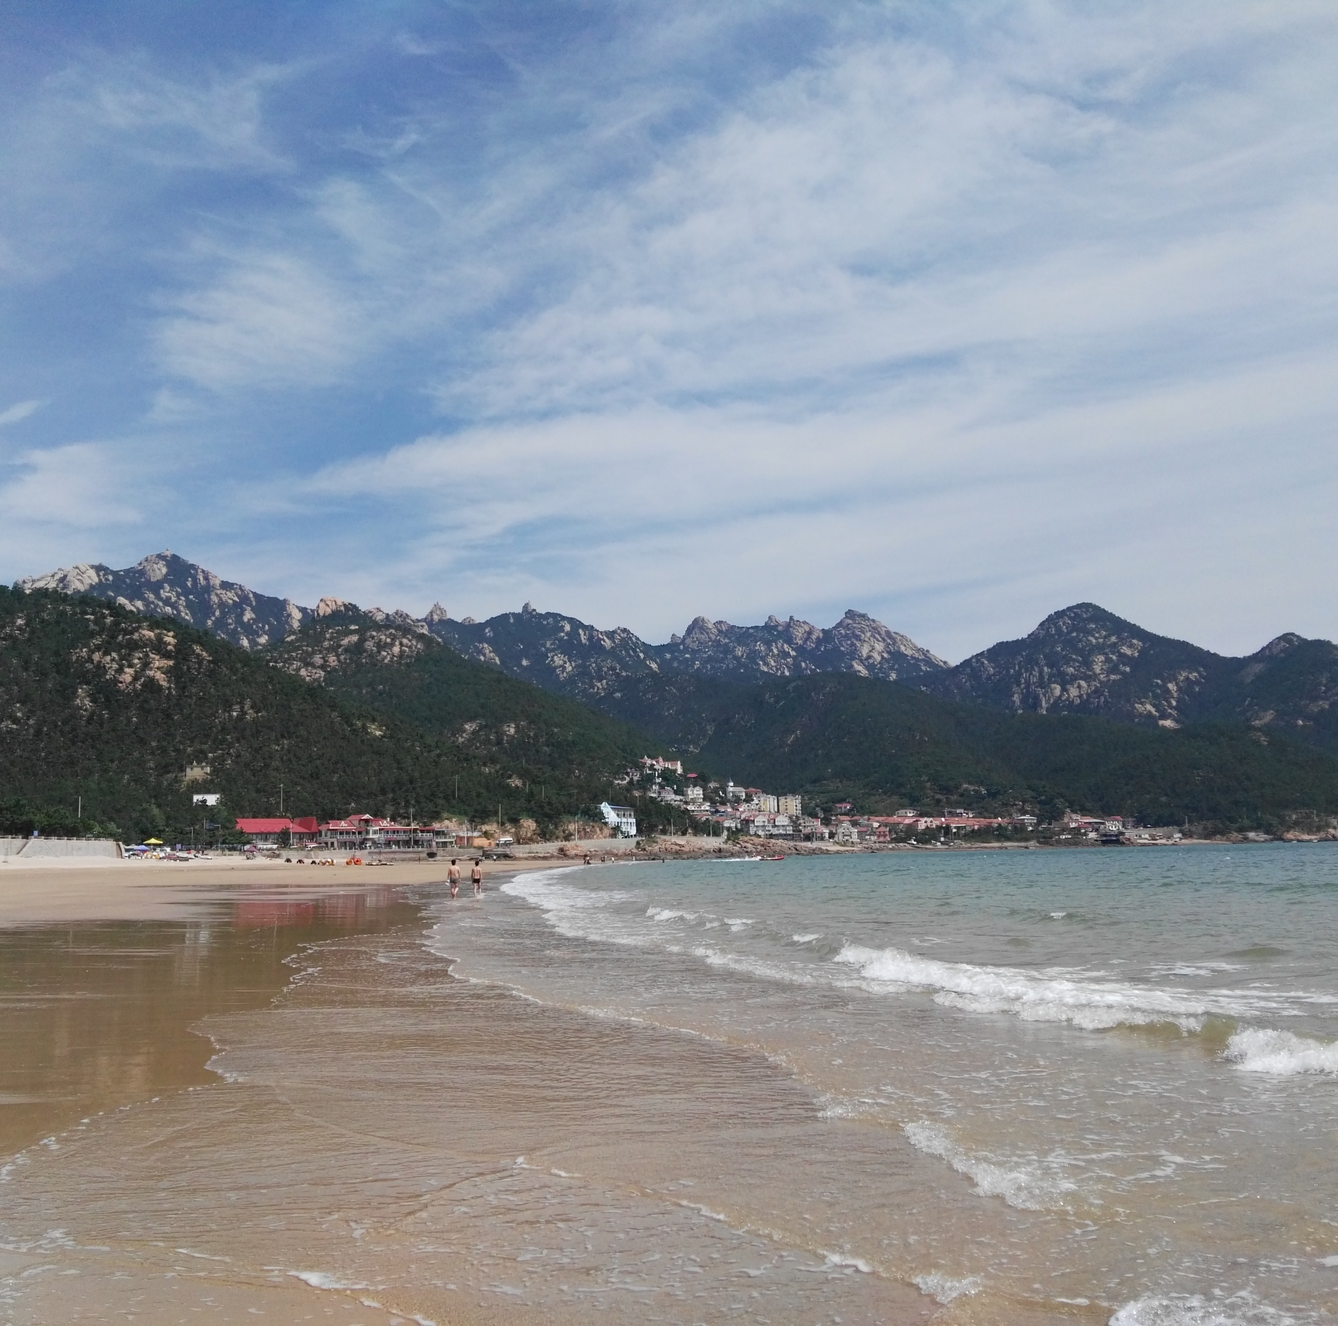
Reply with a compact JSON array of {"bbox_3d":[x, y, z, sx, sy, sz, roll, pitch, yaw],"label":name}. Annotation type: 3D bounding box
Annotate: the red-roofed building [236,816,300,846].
[{"bbox_3d":[-93.505,39.731,335.000,14.500,7.100,9.000,2,-9,-27],"label":"red-roofed building"}]

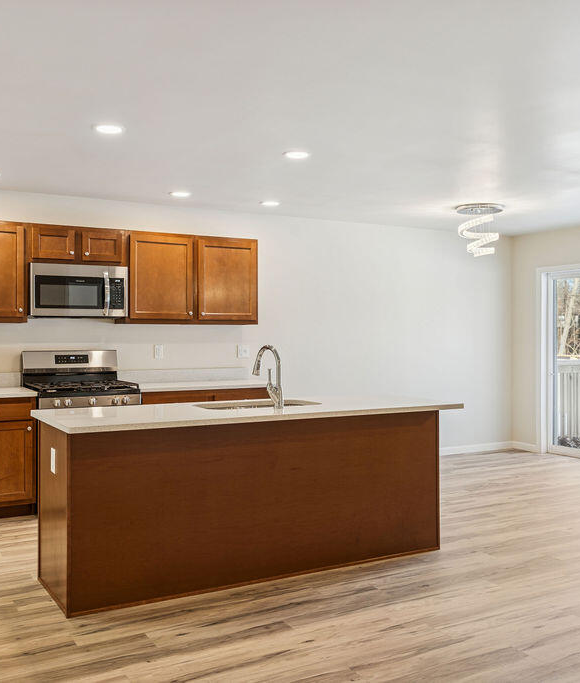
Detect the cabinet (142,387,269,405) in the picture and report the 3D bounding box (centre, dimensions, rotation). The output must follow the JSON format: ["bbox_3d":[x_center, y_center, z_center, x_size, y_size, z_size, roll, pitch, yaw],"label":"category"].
[{"bbox_3d":[-0.817,0.837,6.148,1.207,0.877,0.608,0,0,-30],"label":"cabinet"}]

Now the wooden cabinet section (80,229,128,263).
[{"bbox_3d":[-1.575,-0.757,5.860,0.353,0.248,0.319,0,0,-29],"label":"wooden cabinet section"}]

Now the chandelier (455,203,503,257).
[{"bbox_3d":[1.680,-0.971,6.266,0.430,0.455,0.430,0,0,0],"label":"chandelier"}]

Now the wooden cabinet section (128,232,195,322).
[{"bbox_3d":[-1.144,-0.537,6.101,0.566,0.706,0.319,0,0,-29],"label":"wooden cabinet section"}]

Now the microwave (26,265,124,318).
[{"bbox_3d":[-1.729,-0.397,5.747,0.757,0.409,0.390,0,0,-30],"label":"microwave"}]

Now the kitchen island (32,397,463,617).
[{"bbox_3d":[-0.183,0.832,4.103,2.339,0.907,0.890,0,0,-30],"label":"kitchen island"}]

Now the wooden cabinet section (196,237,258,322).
[{"bbox_3d":[-0.621,-0.535,6.393,0.594,0.720,0.319,0,0,-29],"label":"wooden cabinet section"}]

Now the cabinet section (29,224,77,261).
[{"bbox_3d":[-1.914,-0.765,5.670,0.345,0.242,0.319,0,0,-29],"label":"cabinet section"}]

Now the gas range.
[{"bbox_3d":[-1.644,0.682,5.602,0.757,1.190,0.685,0,0,-30],"label":"gas range"}]

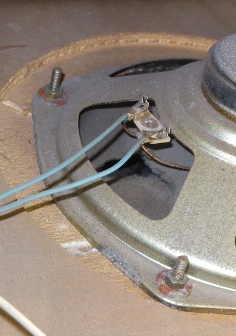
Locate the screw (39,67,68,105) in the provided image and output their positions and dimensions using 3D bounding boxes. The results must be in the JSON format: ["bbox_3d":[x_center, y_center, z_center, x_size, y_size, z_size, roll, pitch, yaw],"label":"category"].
[{"bbox_3d":[-0.026,-0.035,0.414,0.013,0.014,0.013,15,39,0],"label":"screw"}]

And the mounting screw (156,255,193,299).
[{"bbox_3d":[0.021,0.036,0.344,0.013,0.014,0.013,15,39,0],"label":"mounting screw"}]

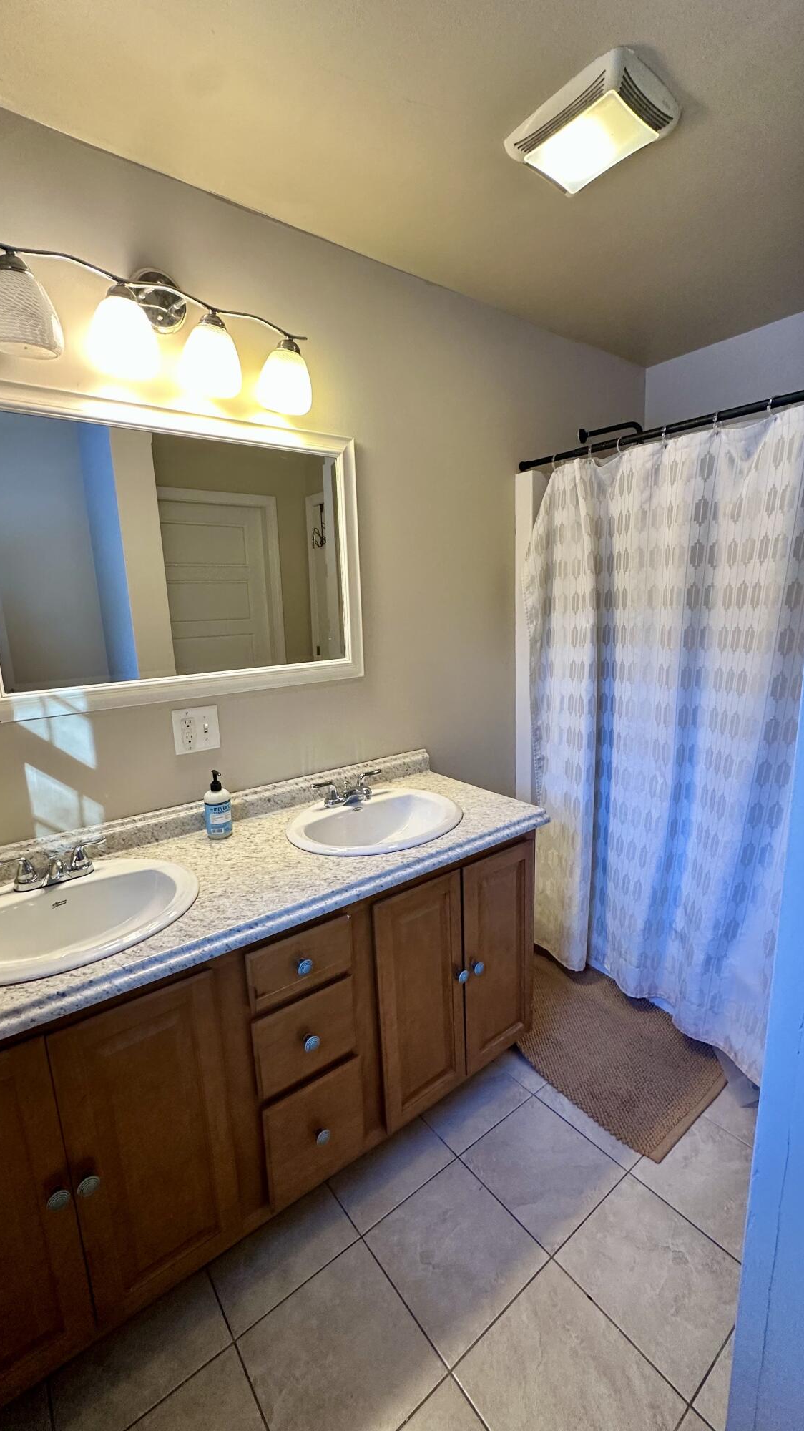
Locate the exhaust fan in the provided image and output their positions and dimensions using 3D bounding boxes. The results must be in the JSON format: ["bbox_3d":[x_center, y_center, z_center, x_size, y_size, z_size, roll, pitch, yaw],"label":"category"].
[{"bbox_3d":[0.408,-1.231,1.244,0.282,0.044,0.308,-10,14,-36],"label":"exhaust fan"}]

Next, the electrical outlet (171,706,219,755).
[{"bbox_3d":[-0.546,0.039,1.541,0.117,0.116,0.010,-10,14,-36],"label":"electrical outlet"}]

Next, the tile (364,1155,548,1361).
[{"bbox_3d":[0.121,1.222,1.324,0.304,0.010,0.304,-10,14,-36],"label":"tile"}]

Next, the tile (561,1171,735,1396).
[{"bbox_3d":[0.555,1.219,1.269,0.304,0.010,0.304,-10,14,-36],"label":"tile"}]

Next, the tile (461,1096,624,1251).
[{"bbox_3d":[0.365,1.177,1.510,0.304,0.010,0.304,-10,14,-36],"label":"tile"}]

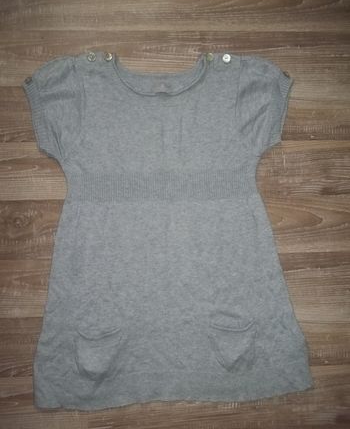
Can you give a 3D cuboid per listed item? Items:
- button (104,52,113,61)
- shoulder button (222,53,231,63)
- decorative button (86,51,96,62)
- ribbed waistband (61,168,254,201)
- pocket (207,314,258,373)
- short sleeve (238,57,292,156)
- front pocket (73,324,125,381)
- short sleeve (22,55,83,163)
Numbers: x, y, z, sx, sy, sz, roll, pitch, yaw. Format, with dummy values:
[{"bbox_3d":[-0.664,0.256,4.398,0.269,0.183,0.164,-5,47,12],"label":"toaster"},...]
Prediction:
[{"bbox_3d":[-0.104,-0.245,0.673,0.013,0.004,0.013,0,87,-3],"label":"button"},{"bbox_3d":[0.082,-0.246,0.682,0.013,0.004,0.013,0,87,-3],"label":"shoulder button"},{"bbox_3d":[-0.130,-0.244,0.671,0.013,0.004,0.013,0,87,-3],"label":"decorative button"},{"bbox_3d":[-0.020,-0.045,0.673,0.296,0.018,0.047,-1,87,-3],"label":"ribbed waistband"},{"bbox_3d":[0.087,0.196,0.662,0.075,0.014,0.086,-4,87,-3],"label":"pocket"},{"bbox_3d":[0.143,-0.172,0.682,0.090,0.030,0.158,0,87,-3],"label":"short sleeve"},{"bbox_3d":[-0.116,0.209,0.651,0.074,0.014,0.082,-4,87,-3],"label":"front pocket"},{"bbox_3d":[-0.189,-0.162,0.665,0.091,0.030,0.163,0,87,-3],"label":"short sleeve"}]

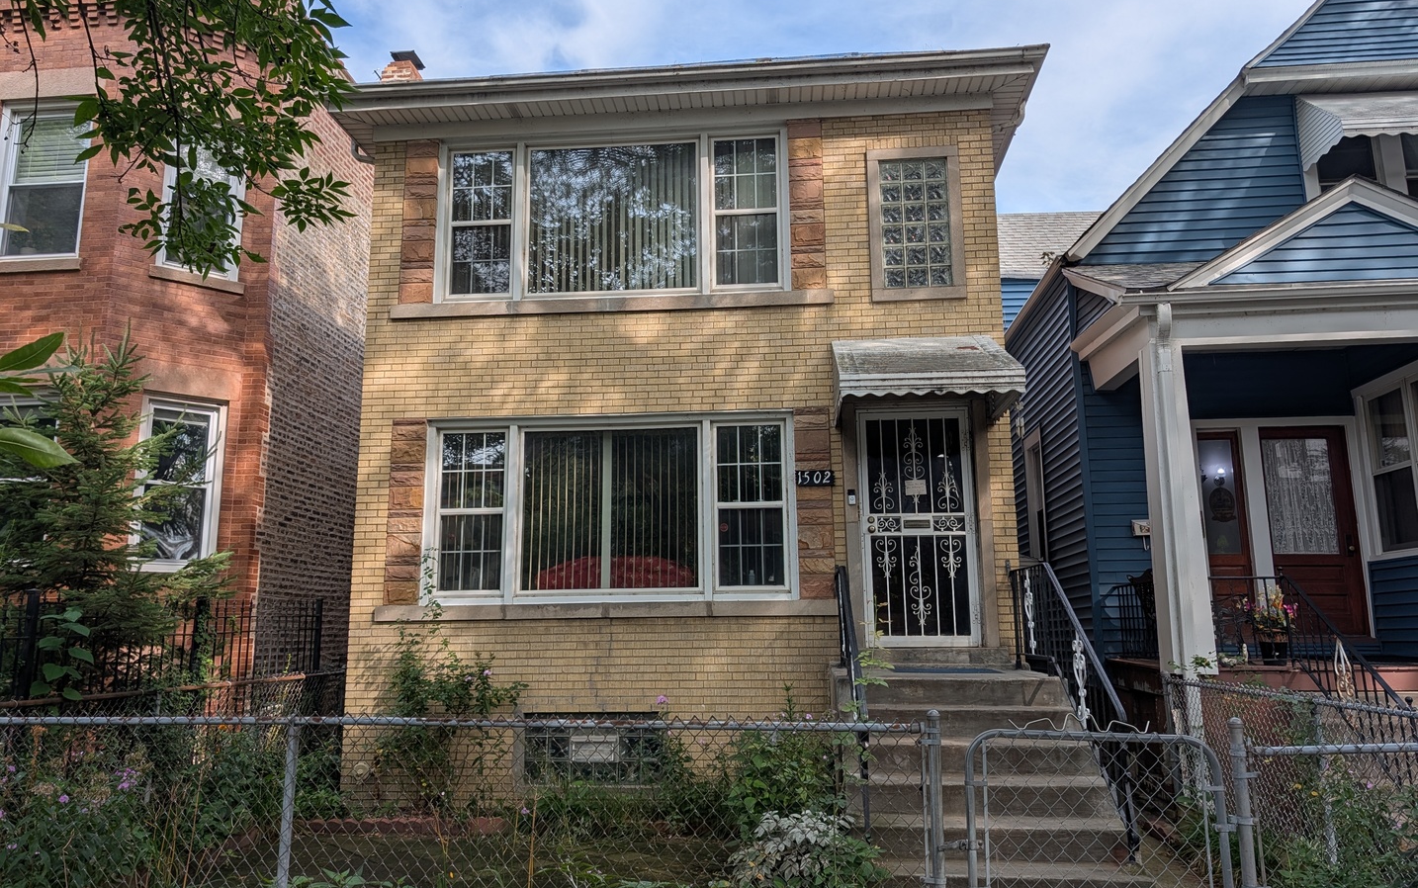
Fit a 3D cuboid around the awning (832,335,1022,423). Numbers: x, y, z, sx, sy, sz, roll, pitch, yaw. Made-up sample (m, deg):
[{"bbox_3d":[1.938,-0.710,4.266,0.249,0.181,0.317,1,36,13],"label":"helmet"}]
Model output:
[{"bbox_3d":[1.732,-0.641,8.036,1.373,0.788,1.180,-1,-10,5],"label":"awning"}]

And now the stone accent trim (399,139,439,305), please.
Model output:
[{"bbox_3d":[-2.726,-2.094,9.300,0.319,1.634,0.080,-1,-10,5],"label":"stone accent trim"}]

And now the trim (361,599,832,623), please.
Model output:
[{"bbox_3d":[-0.913,1.456,8.525,4.045,0.127,0.130,-1,-10,5],"label":"trim"}]

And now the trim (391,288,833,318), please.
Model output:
[{"bbox_3d":[-0.911,-1.251,8.996,4.067,0.131,0.130,-1,-10,5],"label":"trim"}]

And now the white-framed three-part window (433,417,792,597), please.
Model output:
[{"bbox_3d":[-0.887,0.562,8.704,3.313,1.639,0.140,-1,-10,5],"label":"white-framed three-part window"}]

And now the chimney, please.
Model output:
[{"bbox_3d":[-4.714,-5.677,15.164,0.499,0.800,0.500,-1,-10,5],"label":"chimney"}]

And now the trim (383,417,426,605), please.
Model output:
[{"bbox_3d":[-2.708,0.608,8.829,0.321,1.653,0.080,-1,-10,5],"label":"trim"}]

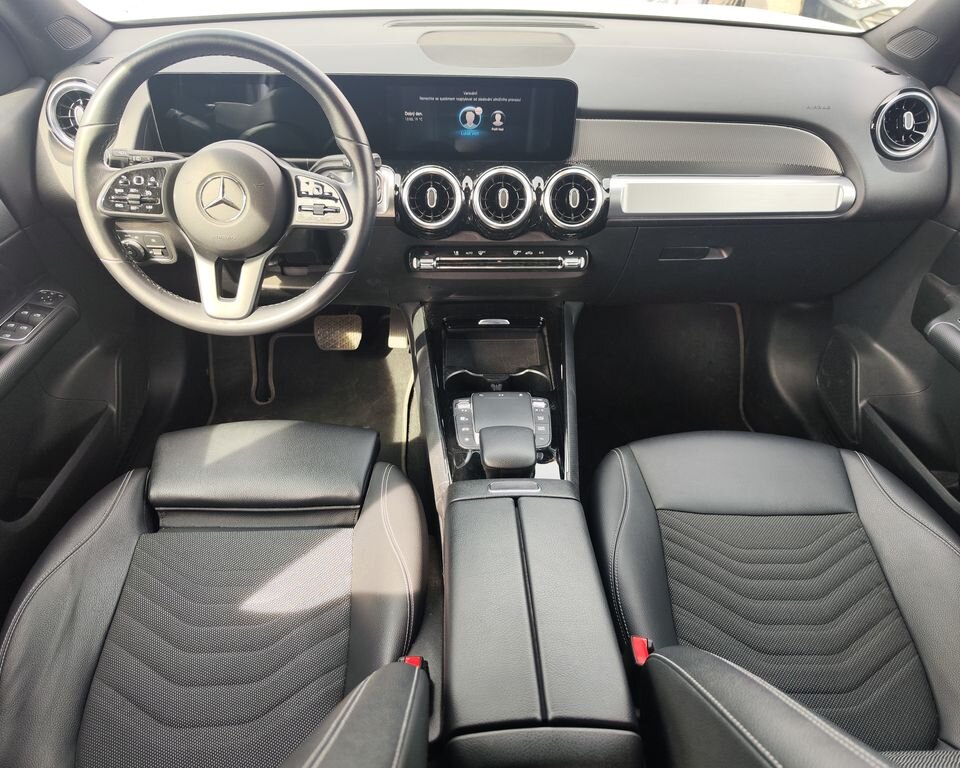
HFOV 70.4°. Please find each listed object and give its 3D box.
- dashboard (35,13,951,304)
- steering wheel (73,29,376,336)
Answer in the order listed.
[{"bbox_3d":[0.030,-0.408,1.255,1.400,0.410,0.480,-1,36,-3],"label":"dashboard"},{"bbox_3d":[-0.322,-0.253,0.885,0.375,0.372,0.100,-1,11,-3],"label":"steering wheel"}]

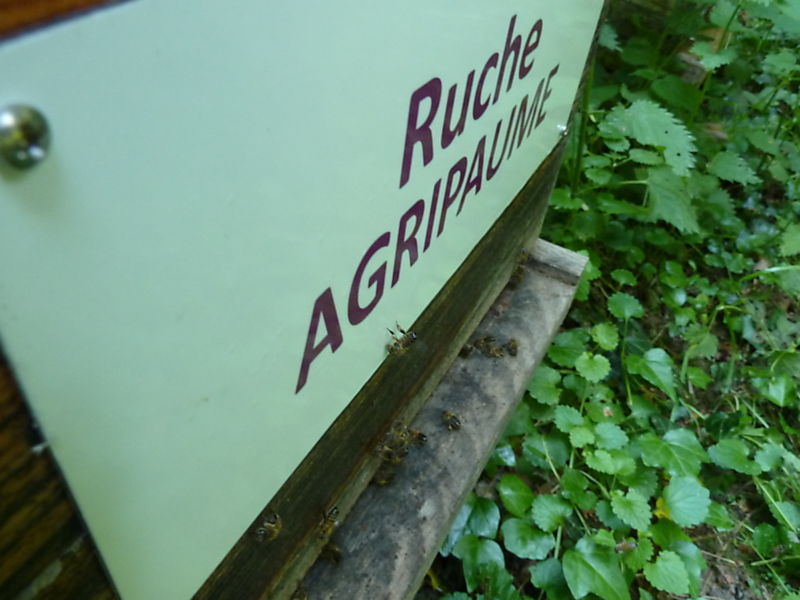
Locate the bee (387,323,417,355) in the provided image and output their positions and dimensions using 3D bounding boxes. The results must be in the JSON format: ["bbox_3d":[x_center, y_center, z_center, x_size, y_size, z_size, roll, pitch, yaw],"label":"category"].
[{"bbox_3d":[0.000,0.013,0.207,0.012,0.005,0.008,-27,52,-24],"label":"bee"}]

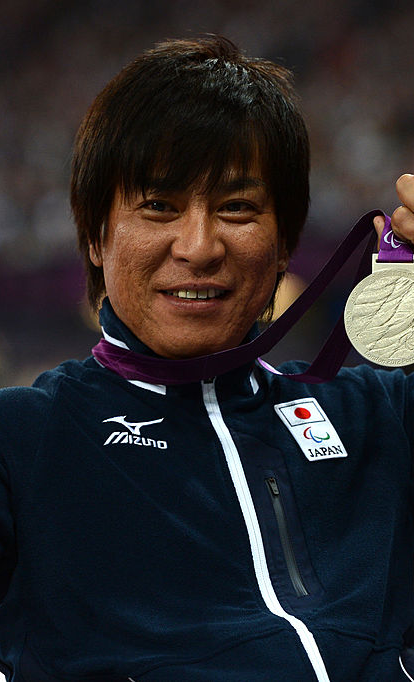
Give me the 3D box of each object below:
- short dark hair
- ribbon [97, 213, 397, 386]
[{"bbox_3d":[-0.014,-0.146,3.930,0.205,0.237,0.235,0,0,-5],"label":"short dark hair"},{"bbox_3d":[0.029,-0.037,3.900,0.254,0.149,0.170,0,0,0],"label":"ribbon"}]

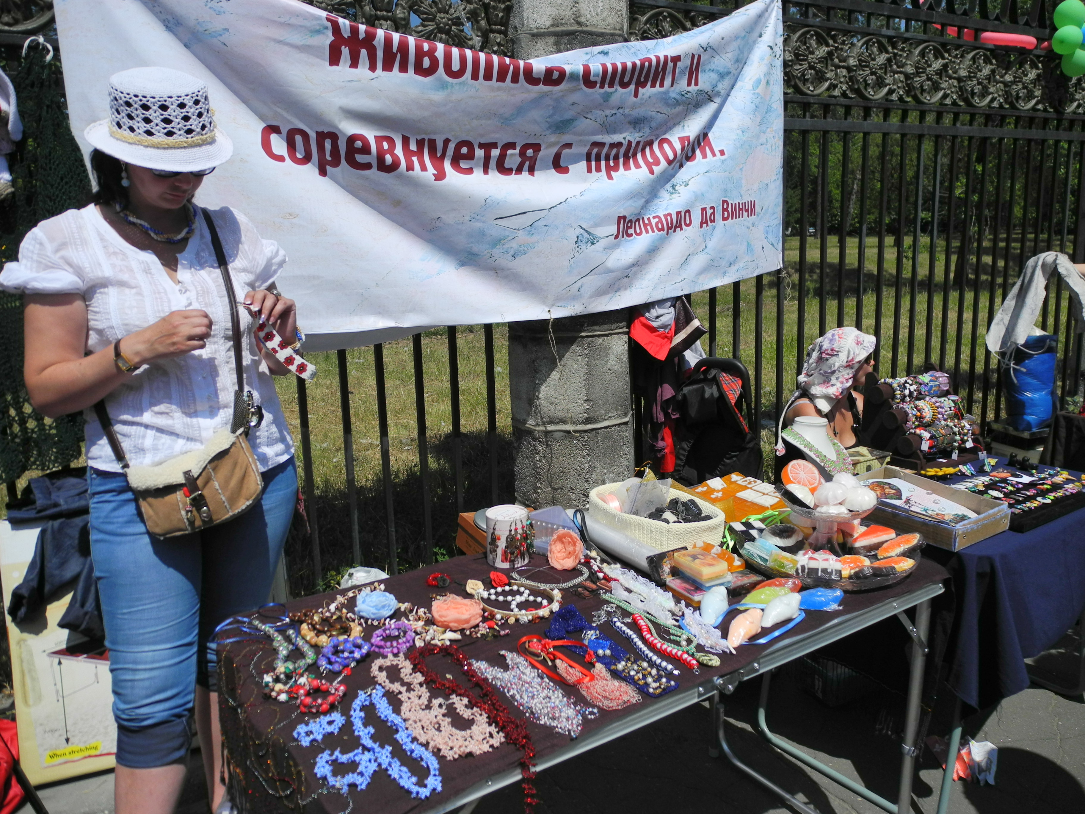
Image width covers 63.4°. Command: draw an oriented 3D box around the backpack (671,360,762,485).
[{"bbox_3d":[0.625,0.078,3.150,0.310,0.500,0.240,-7,12,-27],"label":"backpack"}]

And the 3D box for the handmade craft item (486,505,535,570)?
[{"bbox_3d":[-0.068,0.266,1.802,0.095,0.104,0.095,-2,11,0],"label":"handmade craft item"}]

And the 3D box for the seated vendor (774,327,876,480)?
[{"bbox_3d":[1.051,0.223,3.091,0.460,1.030,0.580,-11,14,-41],"label":"seated vendor"}]

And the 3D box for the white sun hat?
[{"bbox_3d":[-0.704,-0.529,1.610,0.280,0.130,0.285,-10,43,-36],"label":"white sun hat"}]

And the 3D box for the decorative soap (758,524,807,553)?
[{"bbox_3d":[0.483,0.266,1.771,0.080,0.042,0.080,-2,11,0],"label":"decorative soap"}]

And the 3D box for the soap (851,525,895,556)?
[{"bbox_3d":[0.659,0.268,1.749,0.105,0.042,0.058,-11,14,-39],"label":"soap"}]

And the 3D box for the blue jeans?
[{"bbox_3d":[-0.723,0.390,1.800,0.390,0.610,0.330,-10,13,-37],"label":"blue jeans"}]

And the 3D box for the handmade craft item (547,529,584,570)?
[{"bbox_3d":[0.047,0.290,1.785,0.074,0.085,0.050,-1,11,5],"label":"handmade craft item"}]

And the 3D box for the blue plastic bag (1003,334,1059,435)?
[{"bbox_3d":[2.192,-0.111,3.950,0.240,0.440,0.220,-8,12,-28],"label":"blue plastic bag"}]

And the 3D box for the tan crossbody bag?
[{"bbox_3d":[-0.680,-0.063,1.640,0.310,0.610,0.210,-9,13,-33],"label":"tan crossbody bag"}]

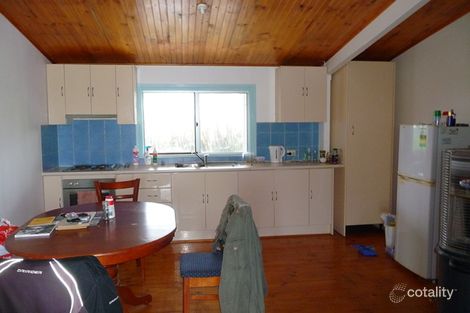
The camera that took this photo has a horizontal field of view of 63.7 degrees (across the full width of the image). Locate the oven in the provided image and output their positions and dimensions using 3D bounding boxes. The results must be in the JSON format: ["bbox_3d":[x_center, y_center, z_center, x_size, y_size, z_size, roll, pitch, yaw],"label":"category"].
[{"bbox_3d":[-1.742,0.538,4.717,0.600,0.595,0.541,-1,5,-7],"label":"oven"}]

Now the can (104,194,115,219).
[{"bbox_3d":[-0.932,0.374,2.808,0.066,0.160,0.066,-1,5,-7],"label":"can"}]

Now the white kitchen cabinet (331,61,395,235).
[{"bbox_3d":[1.669,-0.107,5.049,0.610,2.166,0.610,-1,5,-7],"label":"white kitchen cabinet"}]

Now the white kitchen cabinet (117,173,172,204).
[{"bbox_3d":[-1.115,0.538,4.821,0.650,0.735,0.580,-1,5,-7],"label":"white kitchen cabinet"}]

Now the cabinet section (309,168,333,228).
[{"bbox_3d":[1.075,0.513,5.116,0.318,0.760,0.561,-1,5,-7],"label":"cabinet section"}]

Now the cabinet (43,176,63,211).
[{"bbox_3d":[-2.138,0.558,4.695,0.205,0.735,0.580,-1,5,-7],"label":"cabinet"}]

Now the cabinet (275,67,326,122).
[{"bbox_3d":[0.881,-0.815,5.077,0.604,0.713,0.329,-1,5,-7],"label":"cabinet"}]

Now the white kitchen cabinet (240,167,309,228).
[{"bbox_3d":[0.461,0.506,5.005,0.908,0.738,0.571,-1,5,-7],"label":"white kitchen cabinet"}]

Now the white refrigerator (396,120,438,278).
[{"bbox_3d":[1.998,0.401,3.681,0.590,1.408,0.545,-1,5,-7],"label":"white refrigerator"}]

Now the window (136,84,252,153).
[{"bbox_3d":[-0.491,-0.484,5.120,1.560,0.945,0.100,-1,5,-7],"label":"window"}]

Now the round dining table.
[{"bbox_3d":[-0.938,0.837,2.703,1.090,0.755,1.450,-2,5,-12],"label":"round dining table"}]

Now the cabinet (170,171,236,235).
[{"bbox_3d":[-0.391,0.523,4.910,0.810,0.735,0.580,-1,5,-7],"label":"cabinet"}]

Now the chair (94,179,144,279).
[{"bbox_3d":[-1.204,0.676,3.866,0.440,0.870,0.480,-2,5,-18],"label":"chair"}]

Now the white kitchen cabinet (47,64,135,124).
[{"bbox_3d":[-1.761,-0.760,4.751,1.010,0.713,0.329,-1,5,-7],"label":"white kitchen cabinet"}]

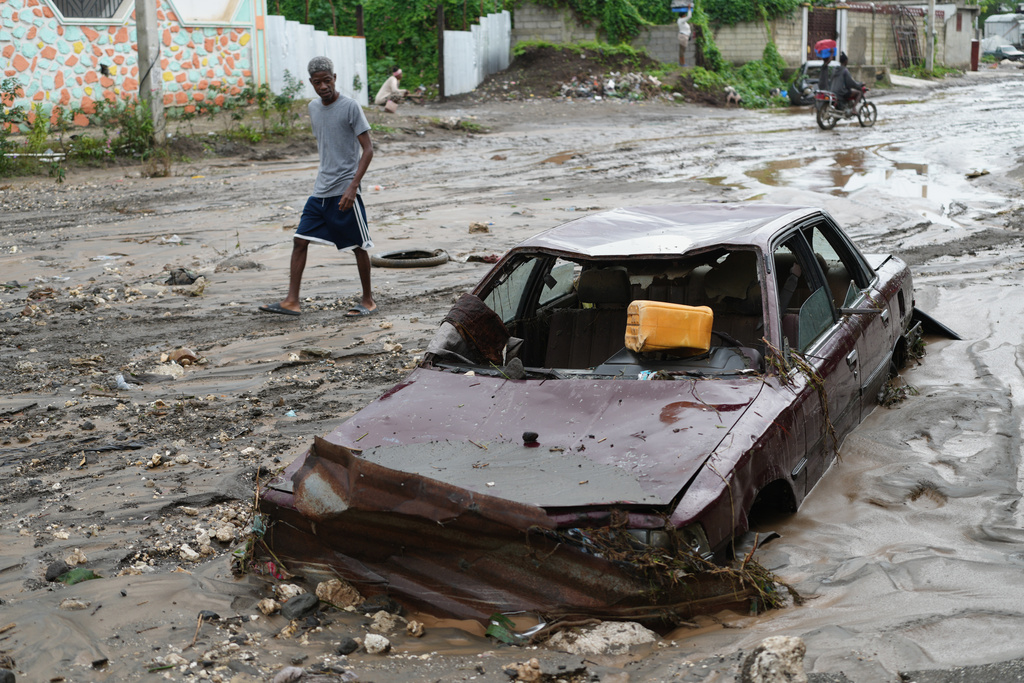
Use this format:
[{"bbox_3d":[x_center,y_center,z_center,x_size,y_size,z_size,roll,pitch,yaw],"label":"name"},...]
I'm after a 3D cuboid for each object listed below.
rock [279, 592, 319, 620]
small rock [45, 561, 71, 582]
[{"bbox_3d":[-0.639,0.800,4.296,0.115,0.075,0.085,-6,12,-19],"label":"rock"},{"bbox_3d":[-1.492,0.755,4.668,0.080,0.065,0.070,-2,11,0],"label":"small rock"}]

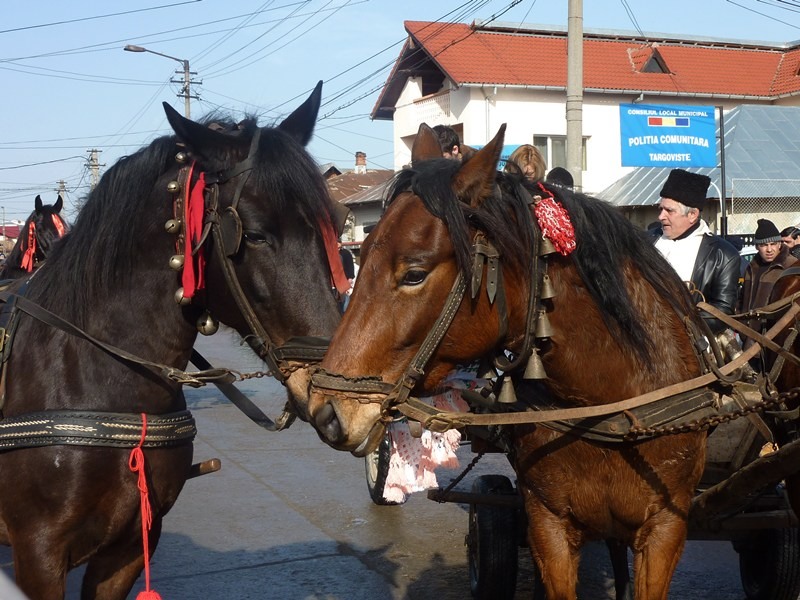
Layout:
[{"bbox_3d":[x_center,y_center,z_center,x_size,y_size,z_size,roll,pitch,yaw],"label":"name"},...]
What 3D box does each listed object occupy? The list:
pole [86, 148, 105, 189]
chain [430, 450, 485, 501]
[{"bbox_3d":[-20.379,-5.964,74.707,1.300,8.300,0.400,-2,3,-20],"label":"pole"},{"bbox_3d":[0.245,0.740,4.650,0.220,0.210,0.070,-2,3,-6],"label":"chain"}]

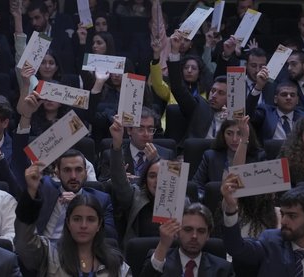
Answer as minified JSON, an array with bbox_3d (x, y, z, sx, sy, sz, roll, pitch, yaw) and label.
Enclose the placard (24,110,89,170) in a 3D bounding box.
[{"bbox_3d":[-0.450,0.012,6.100,0.297,0.135,0.025,-38,0,-1],"label":"placard"}]

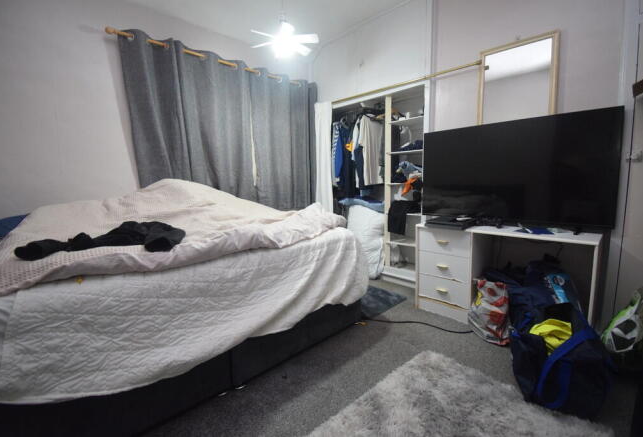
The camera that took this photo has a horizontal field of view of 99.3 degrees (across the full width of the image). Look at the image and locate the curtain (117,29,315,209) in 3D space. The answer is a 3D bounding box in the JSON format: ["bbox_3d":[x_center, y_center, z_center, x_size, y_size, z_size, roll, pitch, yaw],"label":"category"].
[{"bbox_3d":[-0.713,-0.543,2.704,0.139,1.850,1.926,6,12,43],"label":"curtain"}]

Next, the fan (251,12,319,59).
[{"bbox_3d":[-0.275,-1.355,2.018,0.510,0.220,0.510,6,12,43],"label":"fan"}]

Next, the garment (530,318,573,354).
[{"bbox_3d":[1.190,0.615,1.426,0.203,0.139,0.209,6,12,43],"label":"garment"}]

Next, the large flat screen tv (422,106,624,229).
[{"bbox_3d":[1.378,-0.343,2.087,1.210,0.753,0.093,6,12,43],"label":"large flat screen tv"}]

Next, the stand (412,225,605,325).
[{"bbox_3d":[1.329,0.432,2.088,1.067,0.727,0.418,6,12,43],"label":"stand"}]

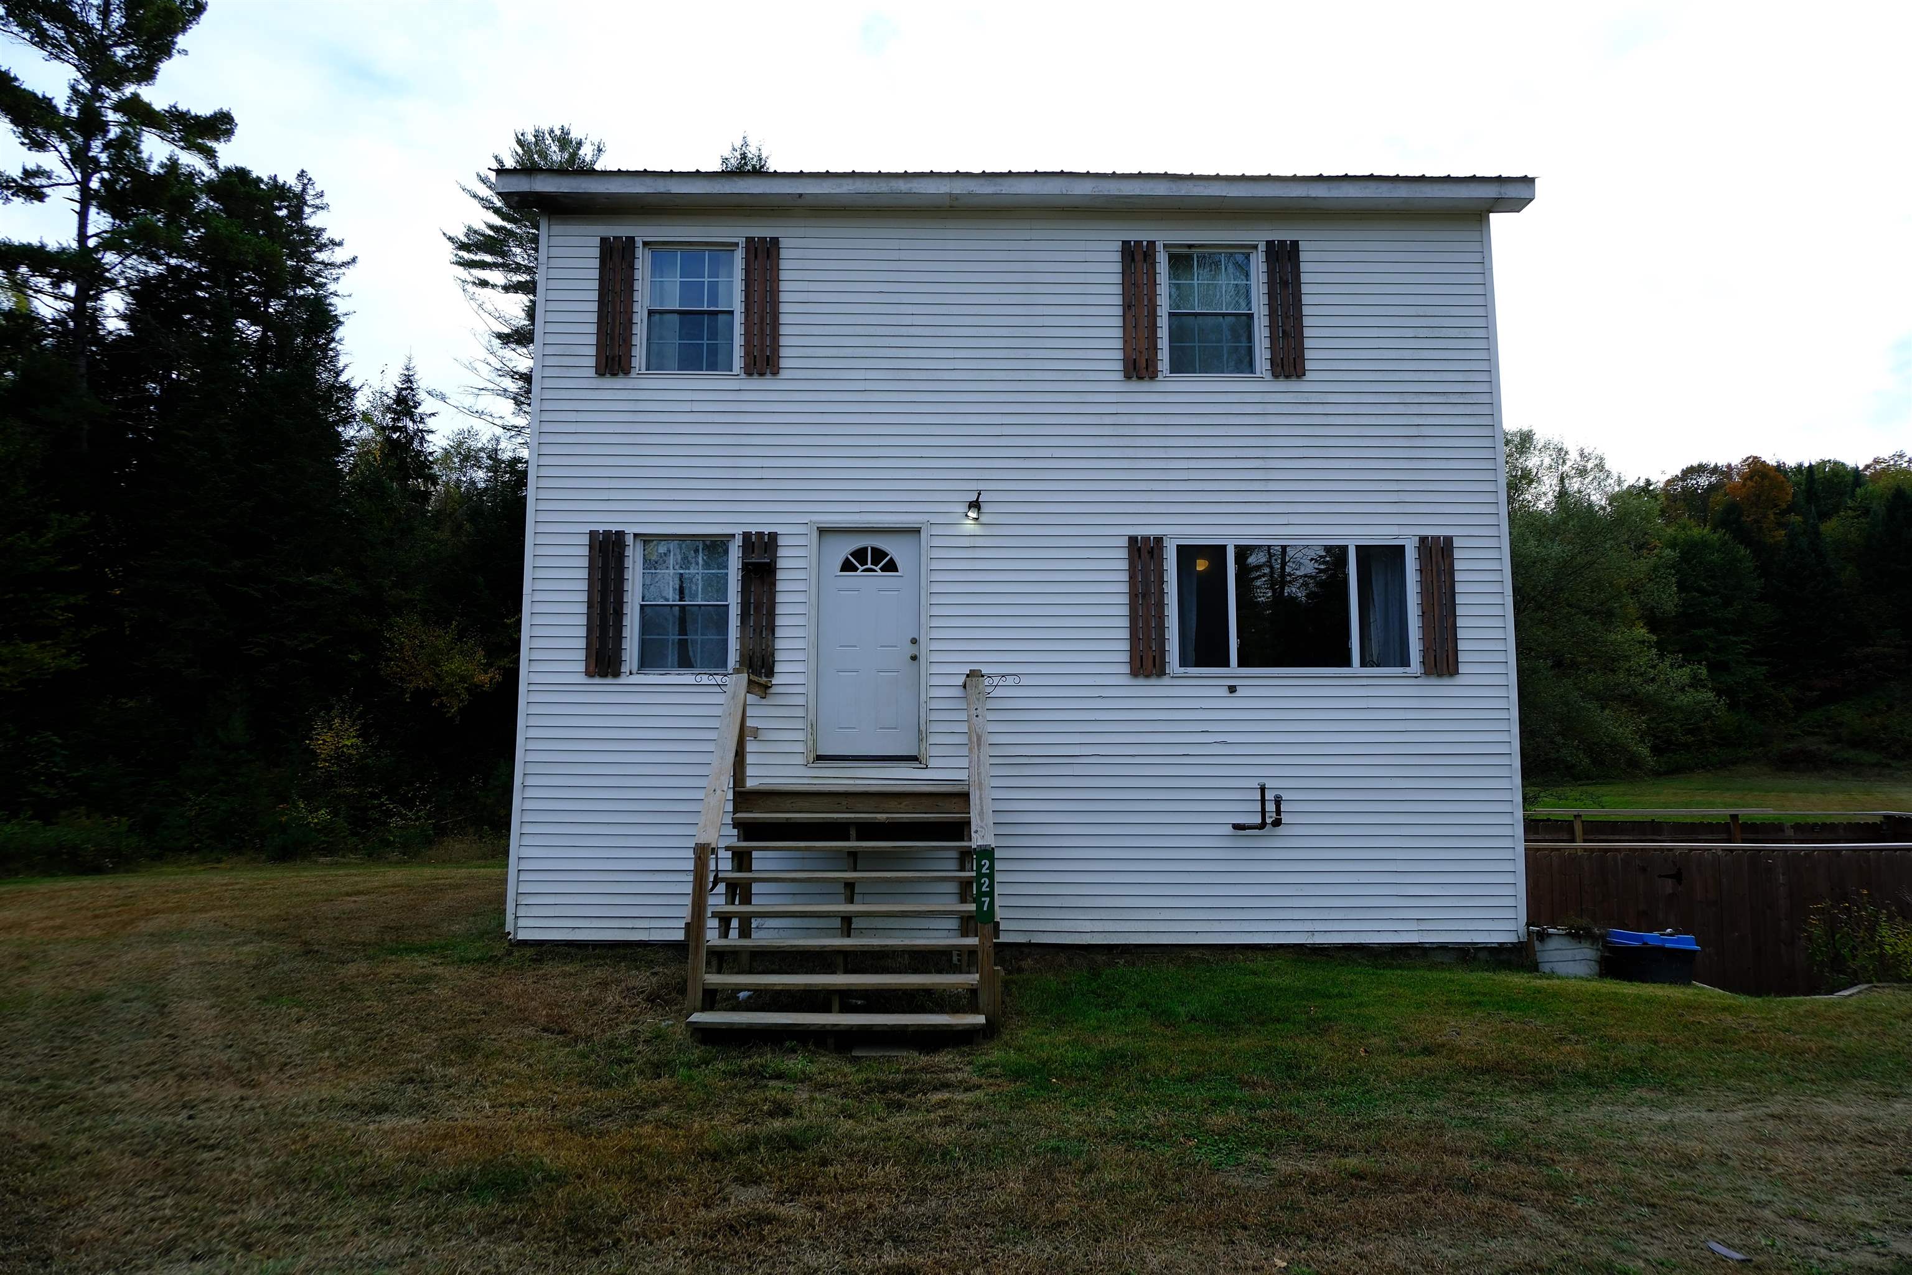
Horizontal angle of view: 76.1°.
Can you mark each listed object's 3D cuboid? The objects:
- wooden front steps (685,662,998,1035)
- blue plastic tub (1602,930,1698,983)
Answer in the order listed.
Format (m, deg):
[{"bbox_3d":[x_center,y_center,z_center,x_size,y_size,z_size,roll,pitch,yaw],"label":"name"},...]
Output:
[{"bbox_3d":[-0.700,1.387,8.903,1.950,2.370,3.120,0,-7,0],"label":"wooden front steps"},{"bbox_3d":[6.112,2.783,10.735,0.470,0.420,0.680,0,-7,0],"label":"blue plastic tub"}]

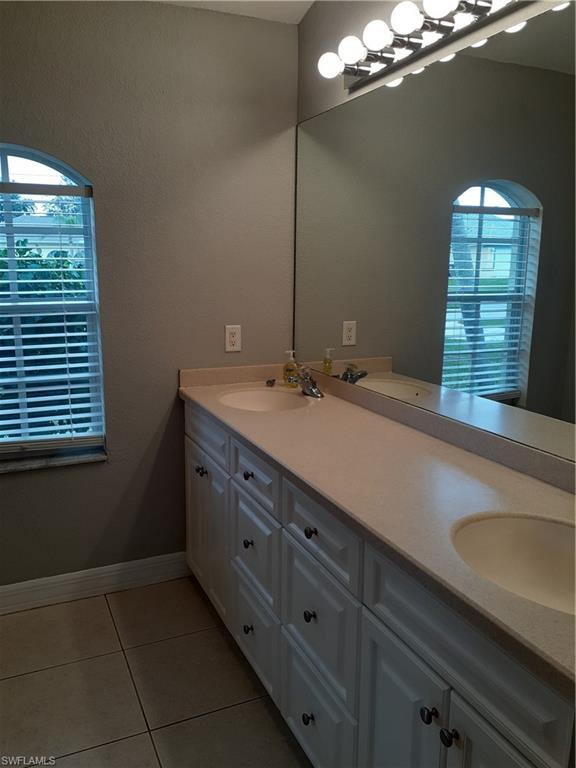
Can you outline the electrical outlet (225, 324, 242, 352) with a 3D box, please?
[{"bbox_3d":[-0.247,-0.208,2.743,0.073,0.118,0.008,-4,12,-25],"label":"electrical outlet"}]

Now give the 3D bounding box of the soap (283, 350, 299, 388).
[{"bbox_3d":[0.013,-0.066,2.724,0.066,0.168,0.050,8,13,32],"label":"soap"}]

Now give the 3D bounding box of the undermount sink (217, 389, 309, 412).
[{"bbox_3d":[-0.102,0.135,2.494,0.350,0.145,0.405,-4,12,-25],"label":"undermount sink"}]

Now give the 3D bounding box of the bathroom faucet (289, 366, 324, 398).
[{"bbox_3d":[0.073,-0.007,2.560,0.160,0.118,0.150,-4,12,-25],"label":"bathroom faucet"}]

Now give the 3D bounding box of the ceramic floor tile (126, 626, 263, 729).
[{"bbox_3d":[-0.336,1.058,2.204,0.447,0.010,0.447,-4,12,-25],"label":"ceramic floor tile"}]

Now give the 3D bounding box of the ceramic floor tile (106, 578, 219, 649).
[{"bbox_3d":[-0.526,0.975,2.601,0.445,0.010,0.447,-4,12,-25],"label":"ceramic floor tile"}]

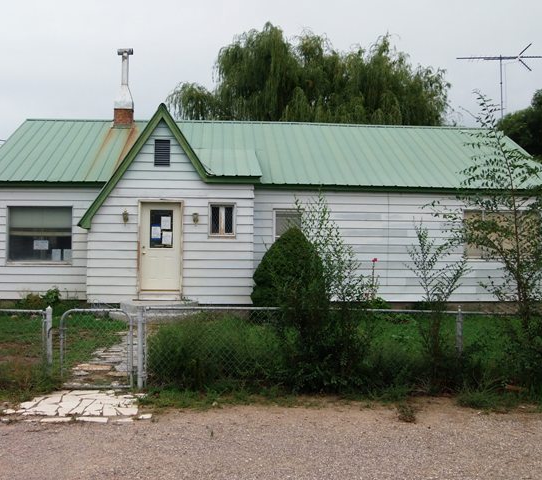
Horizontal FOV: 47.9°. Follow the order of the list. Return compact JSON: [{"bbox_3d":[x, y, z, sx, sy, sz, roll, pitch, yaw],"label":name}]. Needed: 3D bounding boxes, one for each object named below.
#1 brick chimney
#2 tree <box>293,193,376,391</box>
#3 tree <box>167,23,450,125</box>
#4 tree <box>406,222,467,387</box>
[{"bbox_3d":[-4.400,-4.549,18.200,0.600,2.350,0.600,1,-1,-3],"label":"brick chimney"},{"bbox_3d":[0.718,0.582,6.900,0.950,2.250,0.900,1,-1,-3],"label":"tree"},{"bbox_3d":[1.850,-4.400,30.000,13.800,12.500,11.500,1,-1,-3],"label":"tree"},{"bbox_3d":[1.883,0.741,6.900,0.680,1.880,0.620,1,-1,-3],"label":"tree"}]

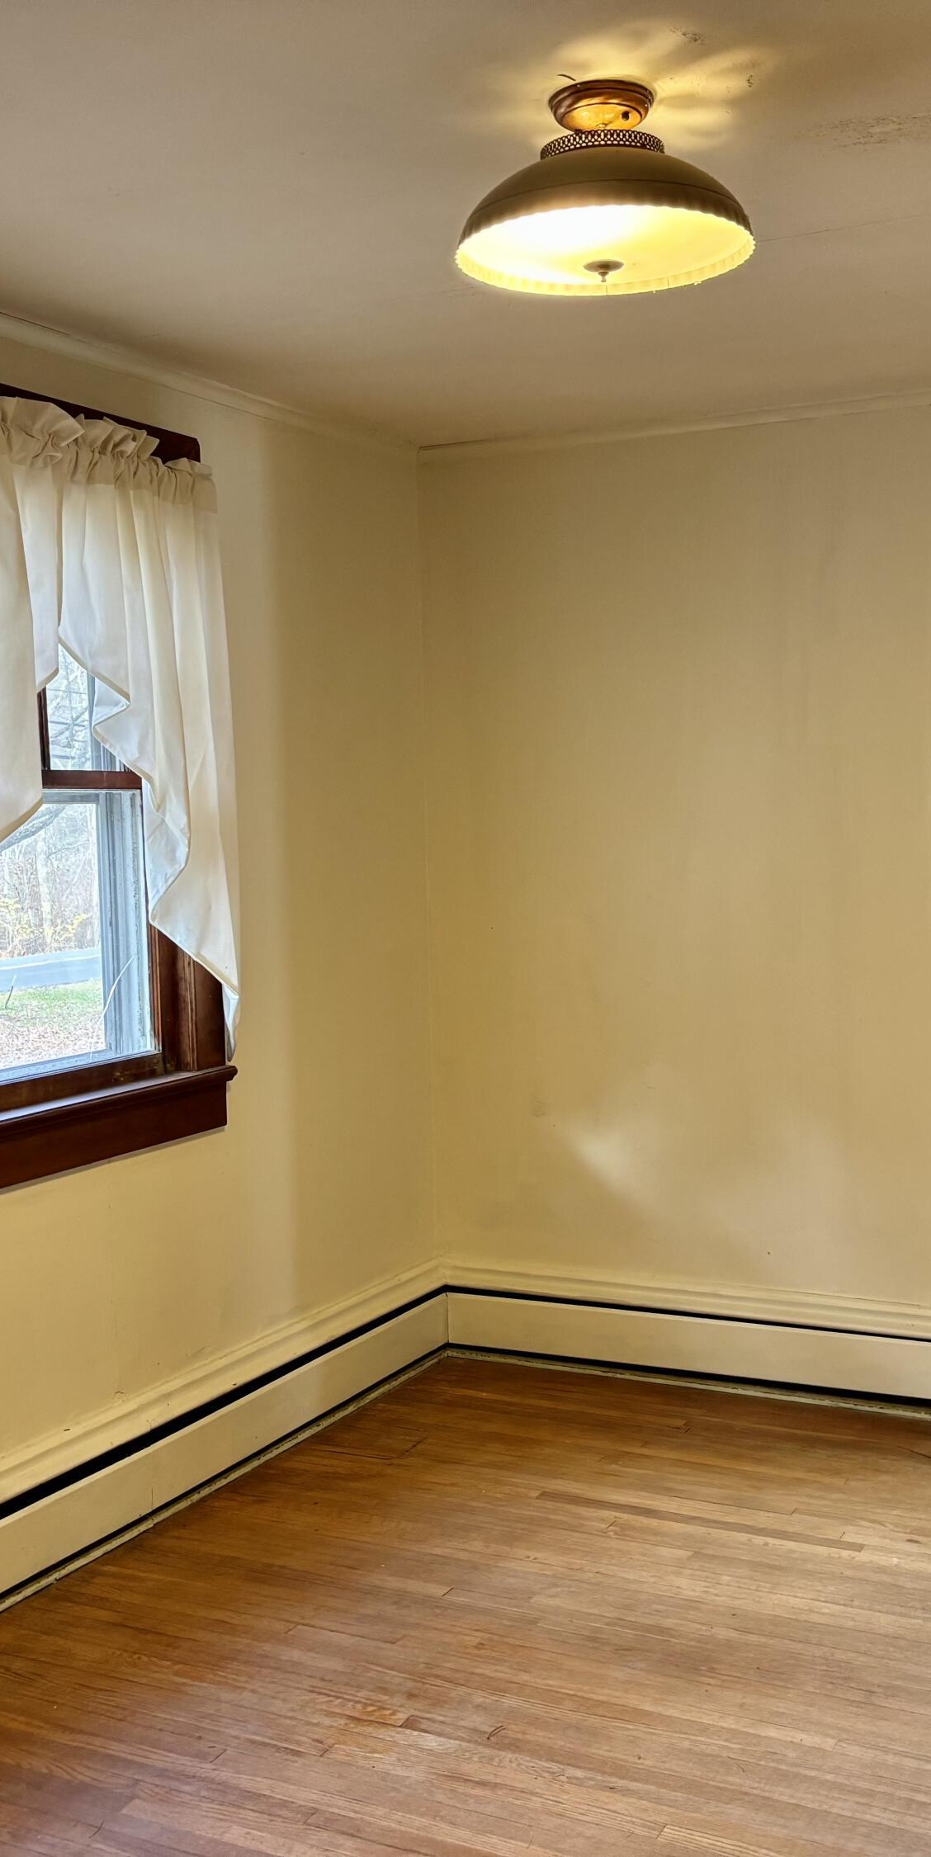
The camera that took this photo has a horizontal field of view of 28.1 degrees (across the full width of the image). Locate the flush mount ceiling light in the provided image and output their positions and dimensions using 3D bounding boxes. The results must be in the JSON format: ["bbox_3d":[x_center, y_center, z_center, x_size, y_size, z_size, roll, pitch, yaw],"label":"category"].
[{"bbox_3d":[0.172,-0.905,2.283,0.362,0.218,0.362,-1,3,0],"label":"flush mount ceiling light"}]

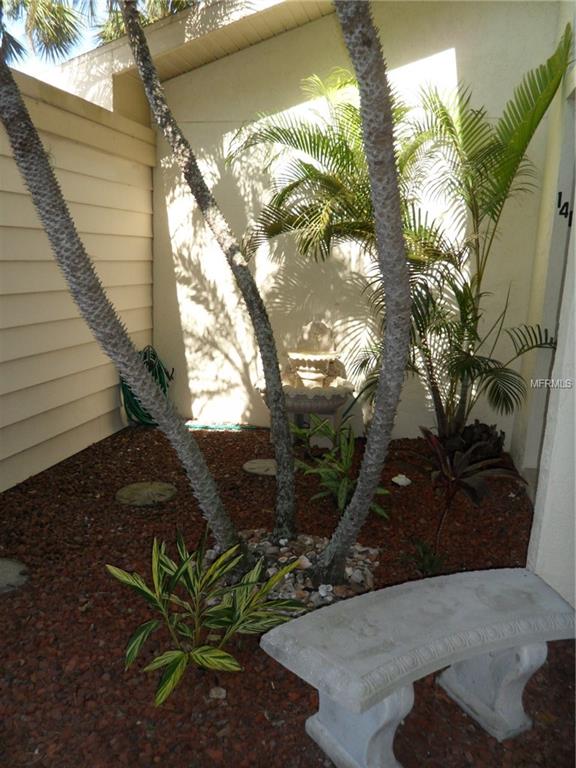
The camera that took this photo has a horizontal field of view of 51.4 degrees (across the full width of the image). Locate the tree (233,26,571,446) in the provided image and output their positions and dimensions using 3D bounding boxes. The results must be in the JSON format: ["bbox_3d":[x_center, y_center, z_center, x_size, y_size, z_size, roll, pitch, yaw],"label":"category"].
[{"bbox_3d":[0.746,-0.780,4.124,2.300,3.000,1.600,5,12,14],"label":"tree"}]

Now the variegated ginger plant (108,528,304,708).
[{"bbox_3d":[-0.331,0.826,2.336,0.760,0.500,0.680,5,12,14],"label":"variegated ginger plant"}]

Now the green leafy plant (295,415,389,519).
[{"bbox_3d":[0.385,0.504,3.947,0.600,0.530,0.580,5,12,14],"label":"green leafy plant"}]

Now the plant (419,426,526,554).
[{"bbox_3d":[1.014,0.616,3.224,0.600,0.660,0.550,5,12,14],"label":"plant"}]

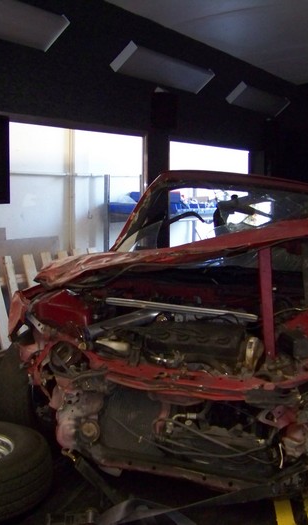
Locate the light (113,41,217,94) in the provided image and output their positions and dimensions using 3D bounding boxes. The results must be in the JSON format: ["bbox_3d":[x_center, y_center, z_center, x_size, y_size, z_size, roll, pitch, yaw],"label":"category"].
[{"bbox_3d":[0.095,-1.294,4.914,0.200,0.064,1.230,-43,-14,24],"label":"light"}]

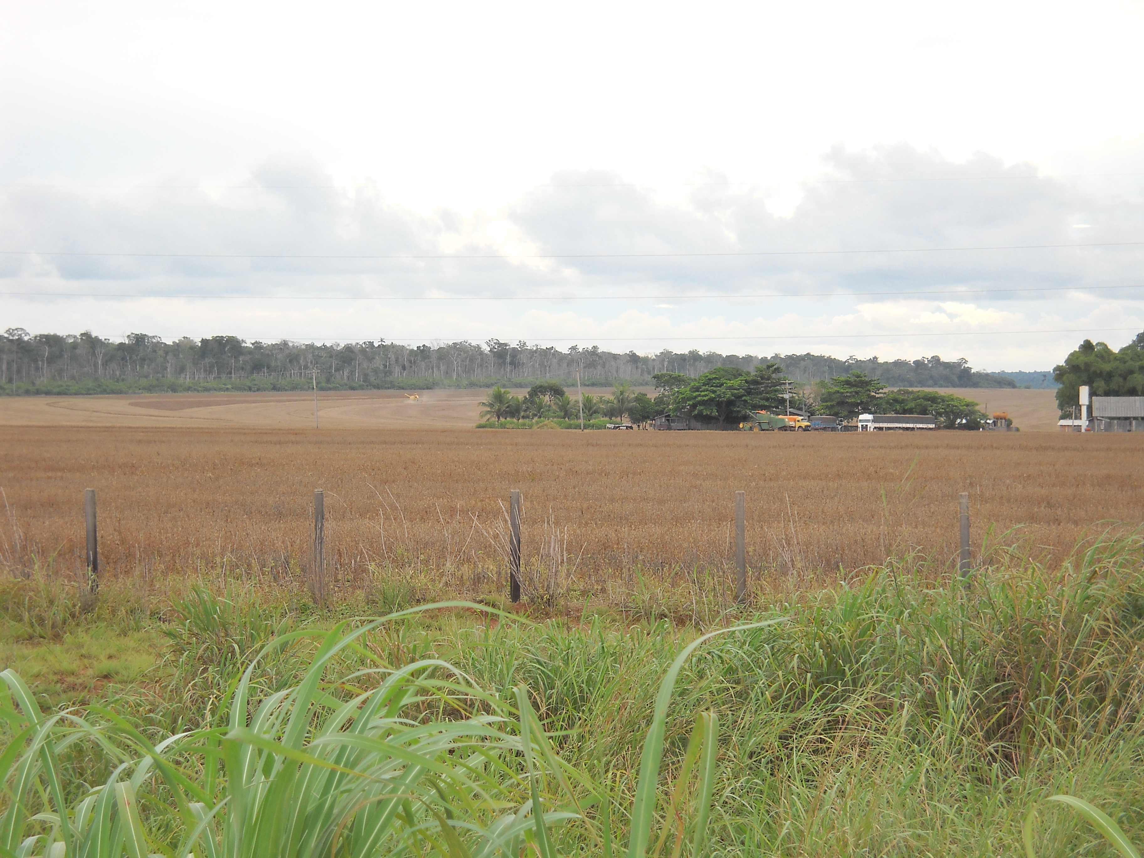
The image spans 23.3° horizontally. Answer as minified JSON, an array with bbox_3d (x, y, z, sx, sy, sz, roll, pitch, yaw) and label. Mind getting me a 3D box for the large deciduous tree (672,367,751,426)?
[{"bbox_3d":[25.950,-5.640,515.000,15.590,11.770,14.500,0,0,0],"label":"large deciduous tree"}]

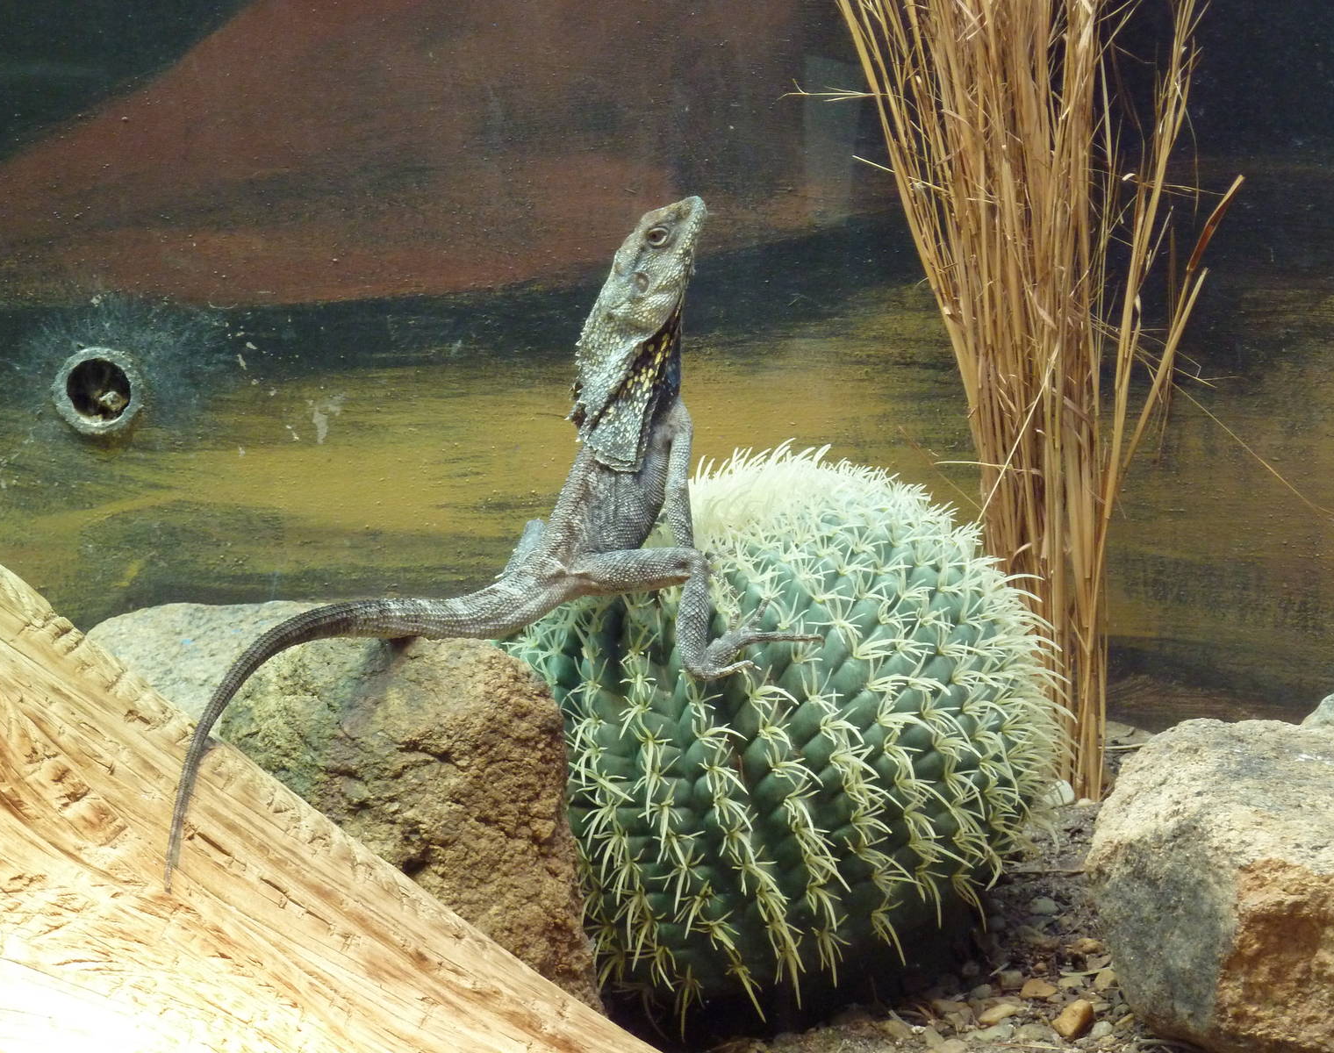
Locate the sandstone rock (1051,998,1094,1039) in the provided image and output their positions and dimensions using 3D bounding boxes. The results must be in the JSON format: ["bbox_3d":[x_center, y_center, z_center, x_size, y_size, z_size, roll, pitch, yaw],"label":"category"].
[{"bbox_3d":[0.187,0.227,2.222,0.019,0.015,0.016,-7,14,-29],"label":"sandstone rock"}]

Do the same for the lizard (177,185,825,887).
[{"bbox_3d":[-0.079,0.007,2.190,0.290,0.285,0.170,-1,12,-7],"label":"lizard"}]

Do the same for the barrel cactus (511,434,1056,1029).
[{"bbox_3d":[0.055,0.096,2.250,0.252,0.250,0.252,0,12,0],"label":"barrel cactus"}]

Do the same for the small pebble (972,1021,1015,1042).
[{"bbox_3d":[0.150,0.232,2.213,0.019,0.008,0.014,0,12,0],"label":"small pebble"}]

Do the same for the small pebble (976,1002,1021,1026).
[{"bbox_3d":[0.154,0.226,2.239,0.021,0.009,0.014,0,12,0],"label":"small pebble"}]

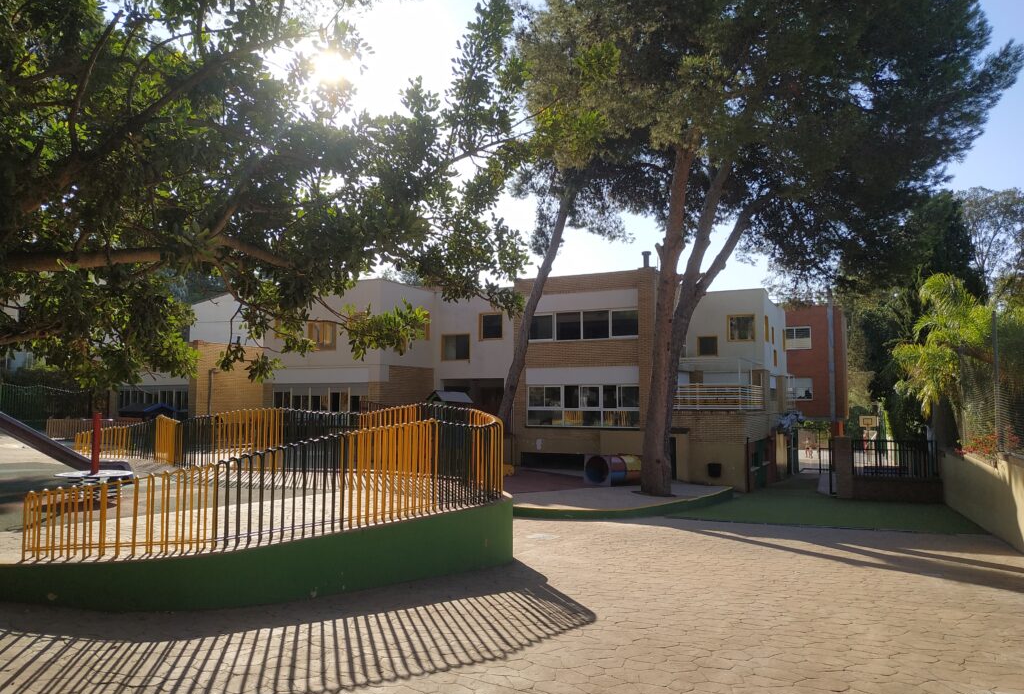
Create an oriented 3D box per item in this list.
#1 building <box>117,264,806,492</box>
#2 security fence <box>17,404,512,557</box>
[{"bbox_3d":[-2.849,2.041,37.638,31.310,8.190,17.100,-2,-5,27],"label":"building"},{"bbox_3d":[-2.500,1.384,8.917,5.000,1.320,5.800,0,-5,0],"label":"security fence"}]

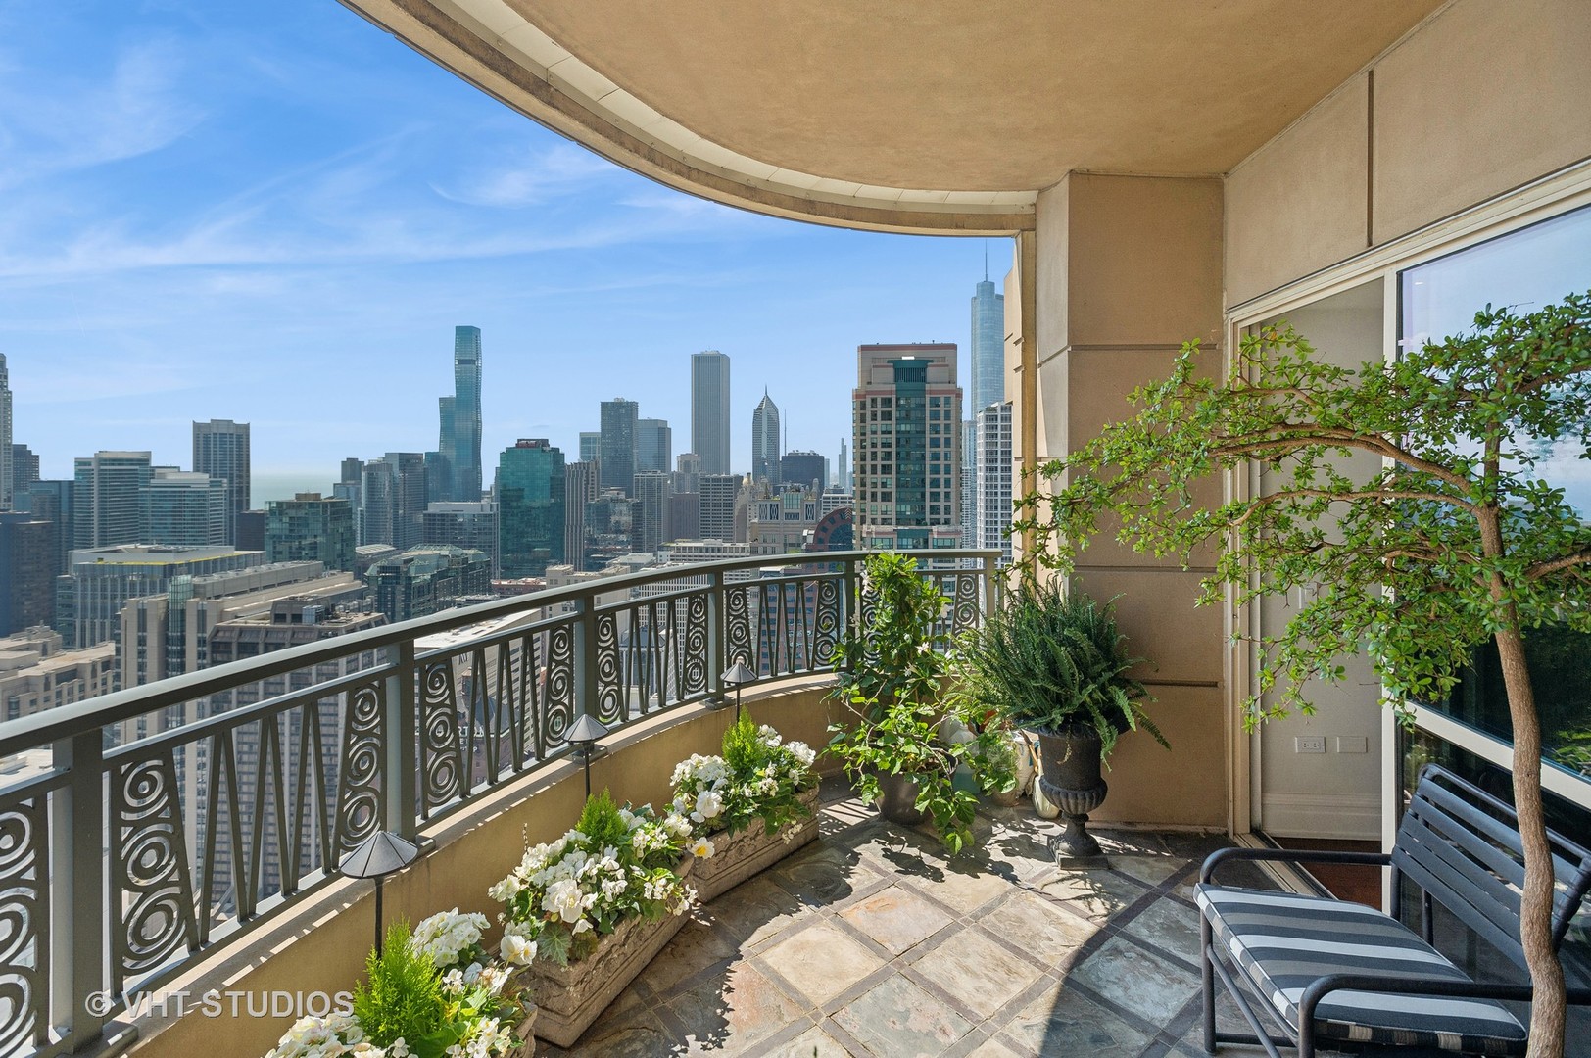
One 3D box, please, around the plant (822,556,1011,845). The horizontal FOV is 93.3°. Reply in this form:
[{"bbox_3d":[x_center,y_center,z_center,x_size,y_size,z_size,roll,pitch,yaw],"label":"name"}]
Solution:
[{"bbox_3d":[0.540,0.670,3.240,0.770,1.120,0.700,0,3,0],"label":"plant"}]

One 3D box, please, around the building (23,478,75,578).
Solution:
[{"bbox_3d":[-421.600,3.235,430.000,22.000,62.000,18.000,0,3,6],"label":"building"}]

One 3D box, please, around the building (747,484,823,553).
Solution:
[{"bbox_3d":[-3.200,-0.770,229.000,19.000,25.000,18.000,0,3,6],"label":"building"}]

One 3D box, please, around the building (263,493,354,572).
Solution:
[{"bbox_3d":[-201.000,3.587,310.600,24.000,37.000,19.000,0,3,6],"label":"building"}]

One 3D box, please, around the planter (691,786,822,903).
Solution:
[{"bbox_3d":[-0.185,1.164,2.879,0.210,0.205,0.615,3,4,41],"label":"planter"}]

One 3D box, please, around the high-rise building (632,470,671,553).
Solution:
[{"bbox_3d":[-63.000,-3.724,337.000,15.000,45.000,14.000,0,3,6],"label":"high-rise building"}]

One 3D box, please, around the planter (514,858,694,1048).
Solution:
[{"bbox_3d":[-0.562,1.212,2.253,0.210,0.205,0.598,1,3,23],"label":"planter"}]

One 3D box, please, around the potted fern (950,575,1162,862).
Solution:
[{"bbox_3d":[0.985,0.725,2.880,0.780,1.070,0.720,0,3,0],"label":"potted fern"}]

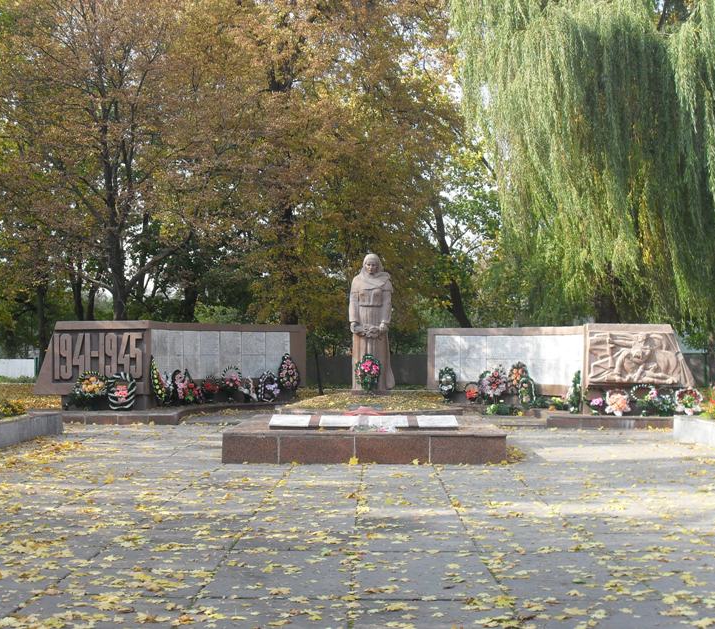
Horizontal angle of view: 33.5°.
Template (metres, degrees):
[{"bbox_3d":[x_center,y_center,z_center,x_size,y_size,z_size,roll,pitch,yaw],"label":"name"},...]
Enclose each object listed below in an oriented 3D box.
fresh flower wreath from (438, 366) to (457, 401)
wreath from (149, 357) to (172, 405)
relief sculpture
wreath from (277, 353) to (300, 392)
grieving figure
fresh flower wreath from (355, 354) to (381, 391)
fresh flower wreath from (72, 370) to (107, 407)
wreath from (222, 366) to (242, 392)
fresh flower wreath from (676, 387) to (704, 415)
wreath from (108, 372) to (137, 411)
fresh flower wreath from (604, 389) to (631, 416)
[{"bbox_3d":[2.425,1.859,32.000,0.440,0.860,0.220,0,-10,19],"label":"fresh flower wreath"},{"bbox_3d":[-4.910,1.645,29.600,0.280,1.196,0.720,-1,-2,37],"label":"wreath"},{"bbox_3d":[6.792,1.032,28.500,2.550,1.360,0.300,0,-2,4],"label":"relief sculpture"},{"bbox_3d":[-1.859,1.563,32.000,0.600,0.930,0.220,1,-10,-19],"label":"wreath"},{"bbox_3d":[0.426,0.199,33.700,1.249,3.916,1.050,0,-2,0],"label":"grieving figure"},{"bbox_3d":[0.279,1.645,33.100,0.725,1.059,0.250,0,-12,0],"label":"fresh flower wreath"},{"bbox_3d":[-6.408,1.776,28.500,0.864,0.864,0.280,0,-12,0],"label":"fresh flower wreath"},{"bbox_3d":[-3.480,1.768,32.800,0.580,0.773,0.250,1,-12,-19],"label":"wreath"},{"bbox_3d":[7.860,2.042,28.200,0.660,0.630,0.220,0,-10,5],"label":"fresh flower wreath"},{"bbox_3d":[-5.640,1.848,28.500,0.650,0.880,0.210,0,-10,-3],"label":"wreath"},{"bbox_3d":[5.999,2.030,27.400,0.600,0.646,0.300,0,-7,0],"label":"fresh flower wreath"}]

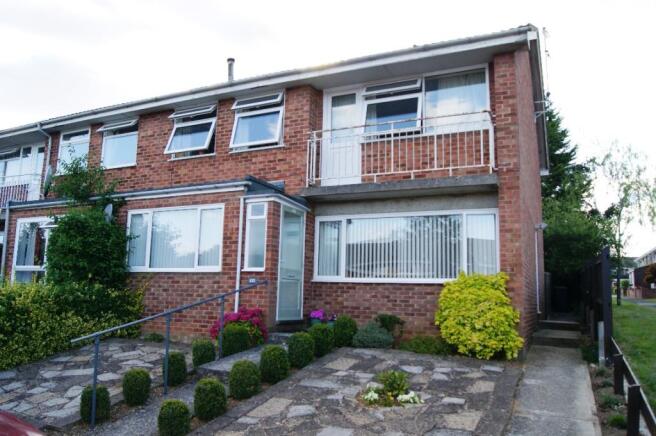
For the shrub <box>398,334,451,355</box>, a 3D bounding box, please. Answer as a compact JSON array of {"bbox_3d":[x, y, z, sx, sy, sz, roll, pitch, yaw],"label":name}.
[{"bbox_3d":[1.575,2.065,8.022,0.860,0.280,0.520,-3,-9,25],"label":"shrub"}]

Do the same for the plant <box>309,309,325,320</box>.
[{"bbox_3d":[-0.213,1.790,9.119,0.300,0.220,0.280,-3,-9,25],"label":"plant"}]

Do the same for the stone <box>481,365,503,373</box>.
[{"bbox_3d":[2.296,2.150,6.917,0.357,0.050,0.159,-2,-1,42],"label":"stone"}]

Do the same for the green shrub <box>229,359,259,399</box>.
[{"bbox_3d":[-1.038,1.997,6.173,0.400,0.440,0.400,1,-9,0],"label":"green shrub"}]

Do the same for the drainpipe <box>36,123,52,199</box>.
[{"bbox_3d":[-7.263,-1.397,12.401,0.090,1.870,0.360,-3,-9,25],"label":"drainpipe"}]

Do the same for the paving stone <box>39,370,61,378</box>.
[{"bbox_3d":[-3.882,2.219,6.909,0.225,0.045,0.414,-1,-2,-25],"label":"paving stone"}]

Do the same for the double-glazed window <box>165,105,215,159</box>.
[{"bbox_3d":[-2.892,-1.859,10.376,1.130,1.130,0.270,-2,-9,25],"label":"double-glazed window"}]

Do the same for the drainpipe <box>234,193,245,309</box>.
[{"bbox_3d":[-1.505,0.820,8.304,0.068,2.350,0.068,-2,-9,24],"label":"drainpipe"}]

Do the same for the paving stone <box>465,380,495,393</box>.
[{"bbox_3d":[1.873,2.095,6.034,0.290,0.040,0.420,-2,-3,25],"label":"paving stone"}]

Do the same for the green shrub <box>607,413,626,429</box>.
[{"bbox_3d":[2.857,1.996,4.847,0.190,0.150,0.190,-3,-9,25],"label":"green shrub"}]

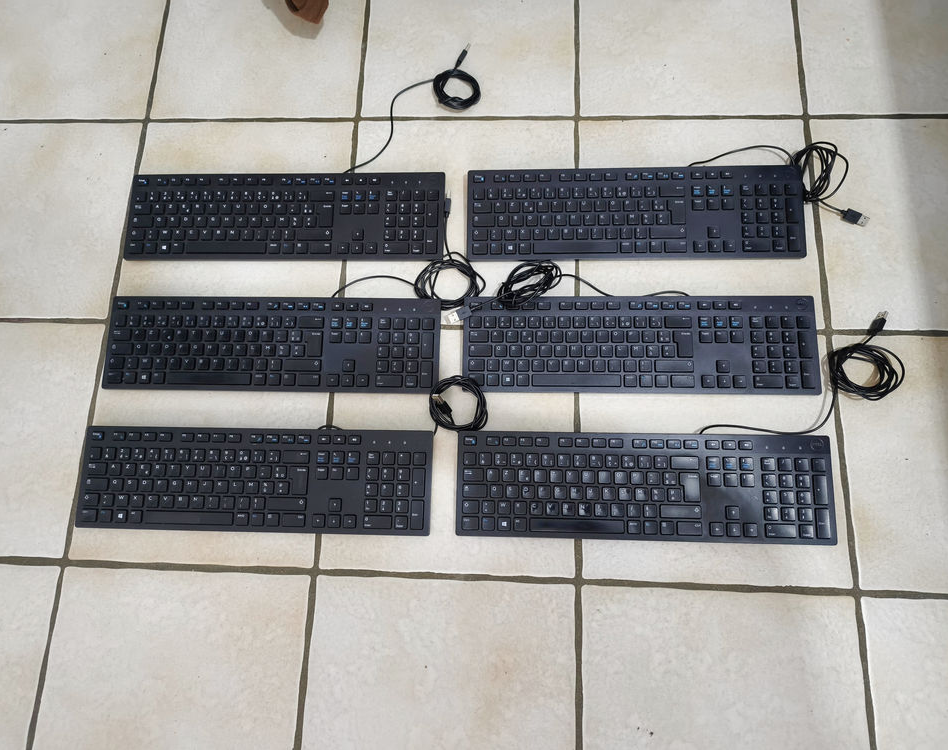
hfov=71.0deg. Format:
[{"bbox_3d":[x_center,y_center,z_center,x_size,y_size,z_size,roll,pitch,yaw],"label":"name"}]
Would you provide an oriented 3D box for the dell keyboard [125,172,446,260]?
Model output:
[{"bbox_3d":[-0.261,-0.218,0.918,0.443,0.024,0.127,1,75,4],"label":"dell keyboard"}]

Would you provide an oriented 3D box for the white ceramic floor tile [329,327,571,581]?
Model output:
[{"bbox_3d":[-0.029,0.090,0.838,0.309,0.010,0.309,1,75,4],"label":"white ceramic floor tile"}]

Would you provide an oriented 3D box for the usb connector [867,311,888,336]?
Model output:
[{"bbox_3d":[0.505,-0.064,0.830,0.007,0.014,0.032,35,79,-7],"label":"usb connector"}]

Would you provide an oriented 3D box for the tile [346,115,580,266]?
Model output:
[{"bbox_3d":[-0.017,-0.212,0.914,0.307,0.010,0.305,1,75,4],"label":"tile"}]

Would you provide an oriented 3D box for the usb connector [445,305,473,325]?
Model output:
[{"bbox_3d":[-0.017,-0.076,0.851,0.030,0.007,0.013,-23,75,-3],"label":"usb connector"}]

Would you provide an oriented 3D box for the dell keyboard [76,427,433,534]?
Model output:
[{"bbox_3d":[-0.271,0.130,0.821,0.442,0.023,0.127,1,75,4],"label":"dell keyboard"}]

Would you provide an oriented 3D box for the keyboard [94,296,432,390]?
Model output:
[{"bbox_3d":[-0.264,-0.040,0.871,0.443,0.024,0.127,1,75,4],"label":"keyboard"}]

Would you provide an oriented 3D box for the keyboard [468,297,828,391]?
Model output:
[{"bbox_3d":[0.208,-0.038,0.842,0.443,0.024,0.127,0,75,4],"label":"keyboard"}]

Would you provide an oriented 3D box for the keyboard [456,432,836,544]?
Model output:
[{"bbox_3d":[0.201,0.133,0.793,0.442,0.023,0.127,0,75,3],"label":"keyboard"}]

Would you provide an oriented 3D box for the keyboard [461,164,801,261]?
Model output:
[{"bbox_3d":[0.214,-0.215,0.889,0.443,0.024,0.127,0,75,3],"label":"keyboard"}]

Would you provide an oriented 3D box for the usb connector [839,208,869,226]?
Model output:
[{"bbox_3d":[0.503,-0.208,0.877,0.033,0.009,0.015,29,79,10],"label":"usb connector"}]

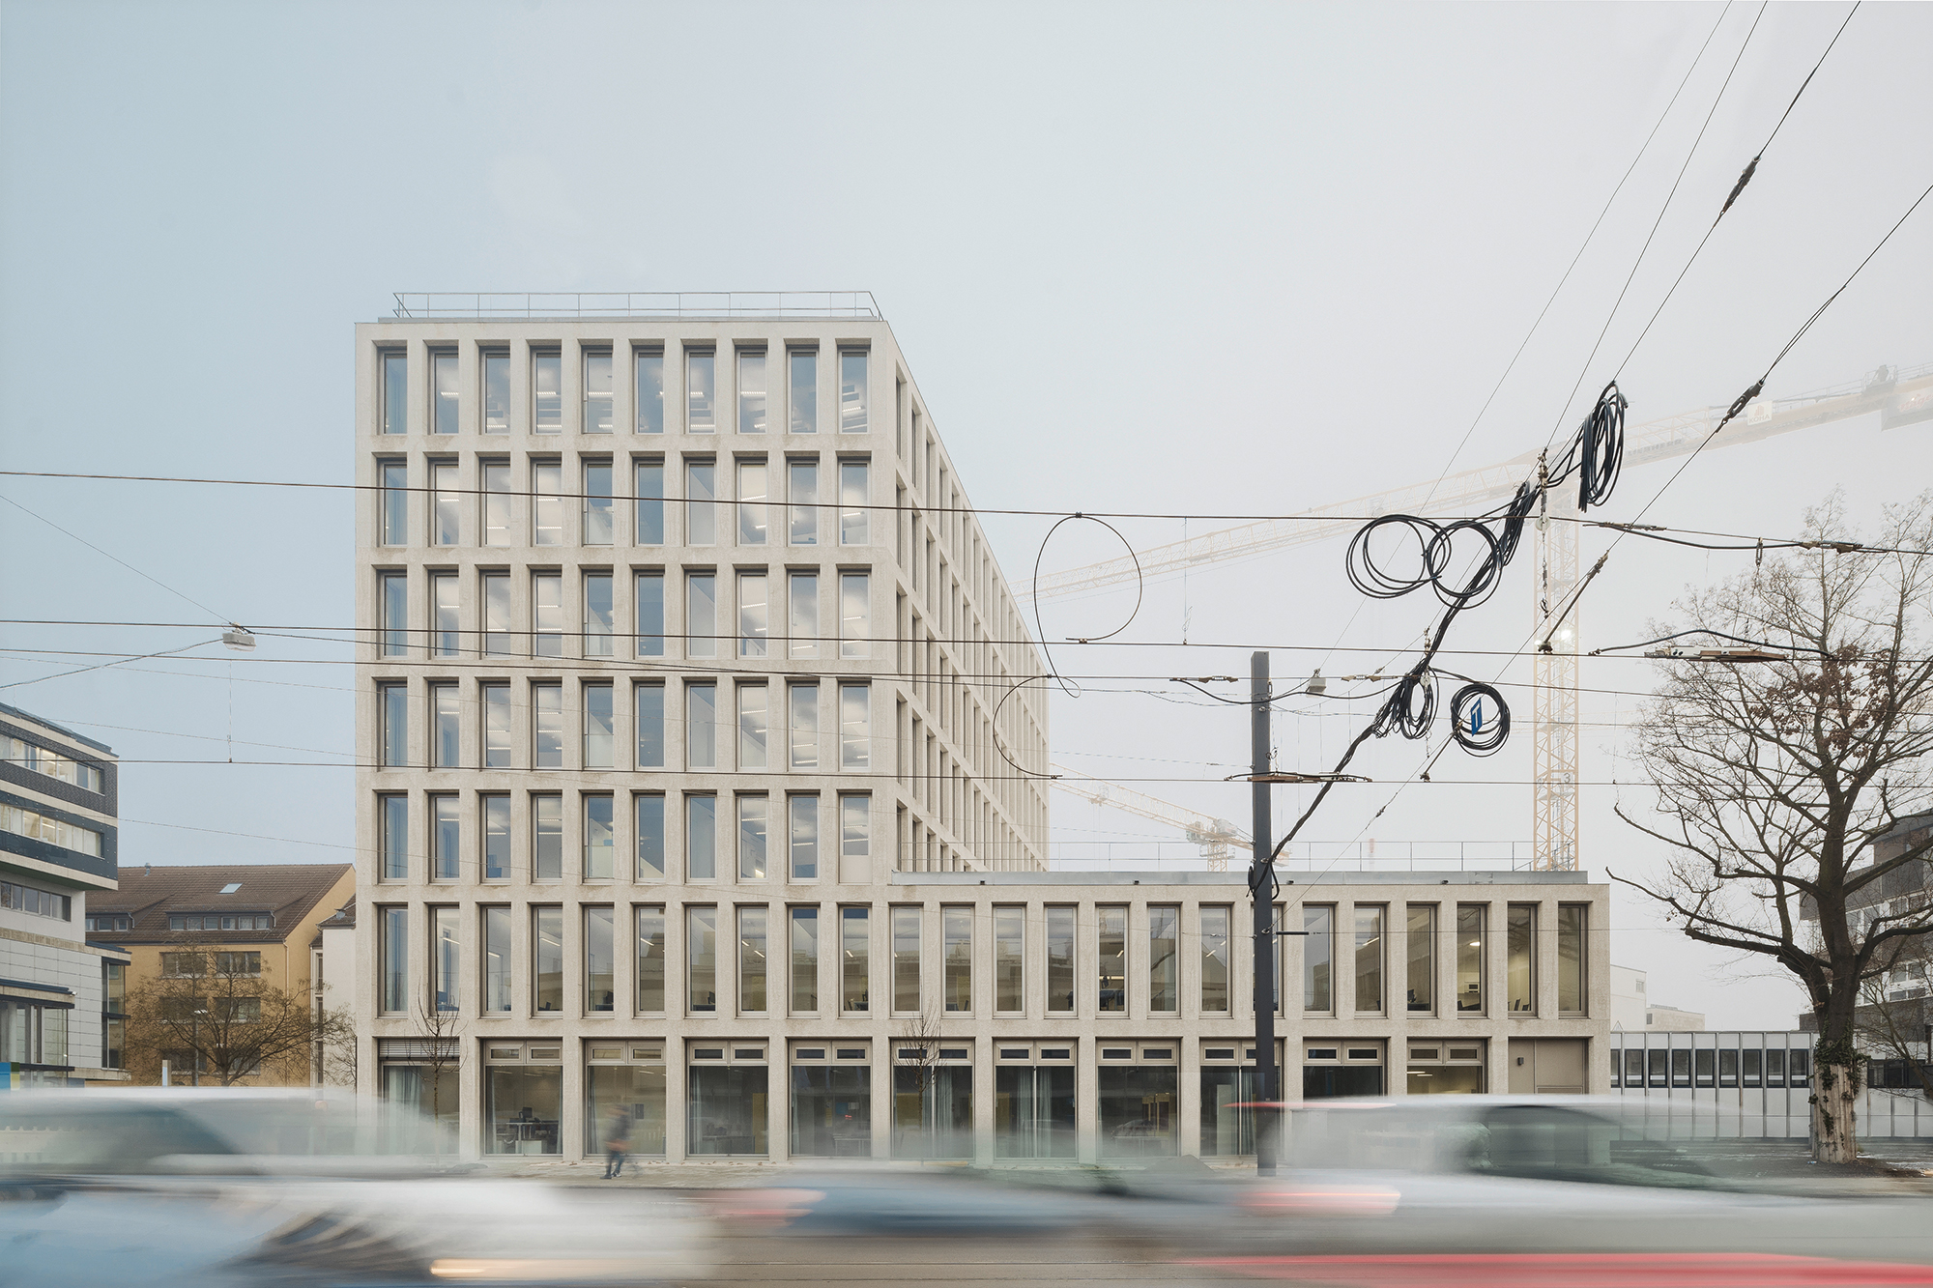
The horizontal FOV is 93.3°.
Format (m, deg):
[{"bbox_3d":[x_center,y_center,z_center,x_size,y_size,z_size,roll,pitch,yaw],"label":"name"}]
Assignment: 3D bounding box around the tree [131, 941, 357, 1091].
[{"bbox_3d":[-34.256,18.788,43.000,10.900,9.700,10.300,0,0,0],"label":"tree"}]

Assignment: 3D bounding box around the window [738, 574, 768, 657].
[{"bbox_3d":[-6.692,-0.908,28.586,0.993,2.673,0.150,0,0,0],"label":"window"}]

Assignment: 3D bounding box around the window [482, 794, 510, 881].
[{"bbox_3d":[-14.001,5.807,27.200,0.940,2.600,0.150,0,0,0],"label":"window"}]

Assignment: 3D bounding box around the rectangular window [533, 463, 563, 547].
[{"bbox_3d":[-13.245,-4.401,28.900,0.970,2.726,0.150,0,0,0],"label":"rectangular window"}]

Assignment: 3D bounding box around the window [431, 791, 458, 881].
[{"bbox_3d":[-15.834,5.845,27.700,0.917,2.613,0.200,0,0,0],"label":"window"}]

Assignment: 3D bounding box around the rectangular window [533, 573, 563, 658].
[{"bbox_3d":[-13.291,-0.912,29.000,1.008,2.687,0.200,0,0,0],"label":"rectangular window"}]

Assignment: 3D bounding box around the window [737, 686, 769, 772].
[{"bbox_3d":[-6.350,2.530,27.200,0.940,2.600,0.150,0,0,0],"label":"window"}]

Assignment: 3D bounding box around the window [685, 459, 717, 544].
[{"bbox_3d":[-8.324,-4.409,28.586,0.993,2.673,0.150,0,0,0],"label":"window"}]

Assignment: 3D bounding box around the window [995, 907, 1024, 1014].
[{"bbox_3d":[1.321,9.719,28.000,0.927,3.313,0.200,0,0,0],"label":"window"}]

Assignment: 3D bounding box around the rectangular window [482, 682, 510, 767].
[{"bbox_3d":[-14.345,2.496,28.000,1.000,2.674,0.150,0,0,0],"label":"rectangular window"}]

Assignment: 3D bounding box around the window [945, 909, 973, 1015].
[{"bbox_3d":[-0.252,9.605,27.700,0.825,3.255,0.200,0,0,0],"label":"window"}]

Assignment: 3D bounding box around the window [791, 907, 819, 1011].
[{"bbox_3d":[-5.134,10.007,29.000,0.912,3.311,0.200,0,0,0],"label":"window"}]

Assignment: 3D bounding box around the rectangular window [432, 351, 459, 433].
[{"bbox_3d":[-15.874,-7.700,28.000,1.000,2.581,0.150,0,0,0],"label":"rectangular window"}]

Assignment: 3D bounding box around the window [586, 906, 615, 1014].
[{"bbox_3d":[-11.195,9.709,28.000,1.000,3.290,0.150,0,0,0],"label":"window"}]

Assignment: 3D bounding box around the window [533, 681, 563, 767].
[{"bbox_3d":[-12.858,2.502,28.000,0.927,2.641,0.200,0,0,0],"label":"window"}]

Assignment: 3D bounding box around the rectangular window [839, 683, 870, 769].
[{"bbox_3d":[-3.391,2.499,27.700,0.962,2.613,0.200,0,0,0],"label":"rectangular window"}]

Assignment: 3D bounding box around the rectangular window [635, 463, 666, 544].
[{"bbox_3d":[-9.666,-4.294,28.000,1.000,2.628,0.150,0,0,0],"label":"rectangular window"}]

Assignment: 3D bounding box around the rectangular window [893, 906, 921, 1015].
[{"bbox_3d":[-1.778,9.454,27.200,0.940,3.220,0.150,0,0,0],"label":"rectangular window"}]

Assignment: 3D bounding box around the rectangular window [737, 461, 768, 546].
[{"bbox_3d":[-6.485,-4.264,27.700,0.917,2.567,0.200,0,0,0],"label":"rectangular window"}]

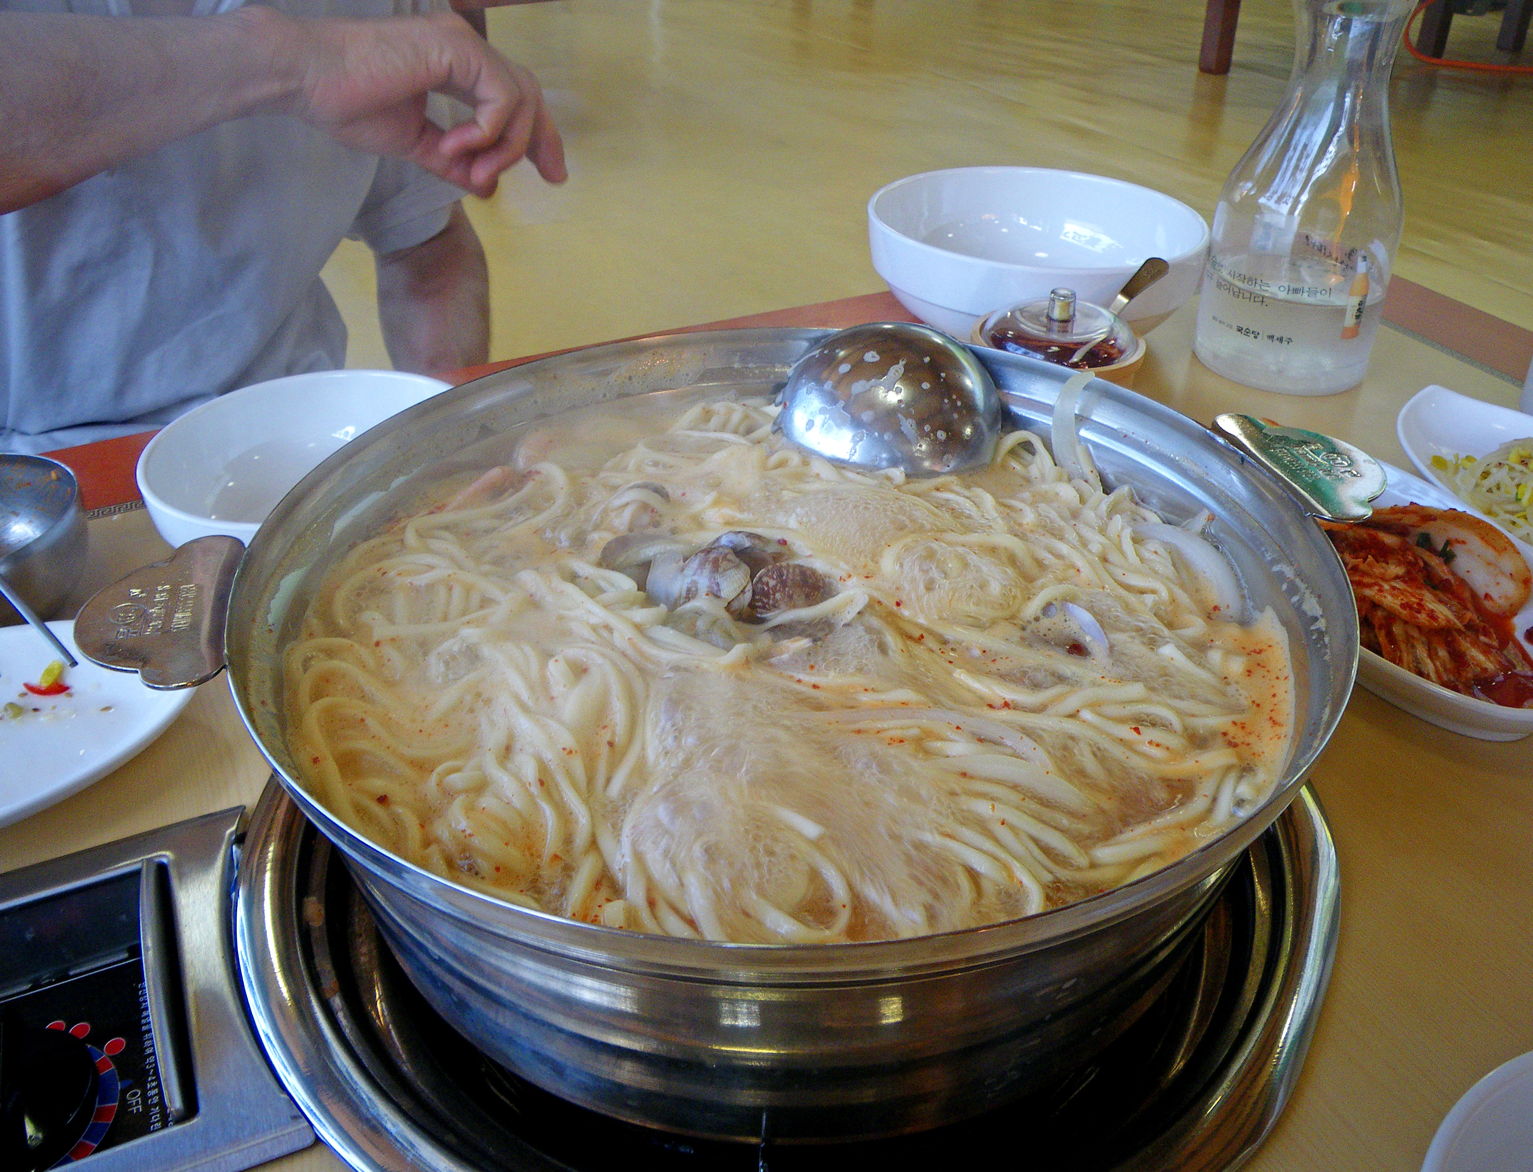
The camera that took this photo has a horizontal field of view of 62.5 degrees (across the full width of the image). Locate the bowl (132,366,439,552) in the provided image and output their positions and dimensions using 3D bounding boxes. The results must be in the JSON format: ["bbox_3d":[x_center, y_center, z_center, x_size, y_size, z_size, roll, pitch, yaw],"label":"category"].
[{"bbox_3d":[-0.183,-0.035,0.532,0.136,0.058,0.136,0,33,0],"label":"bowl"}]

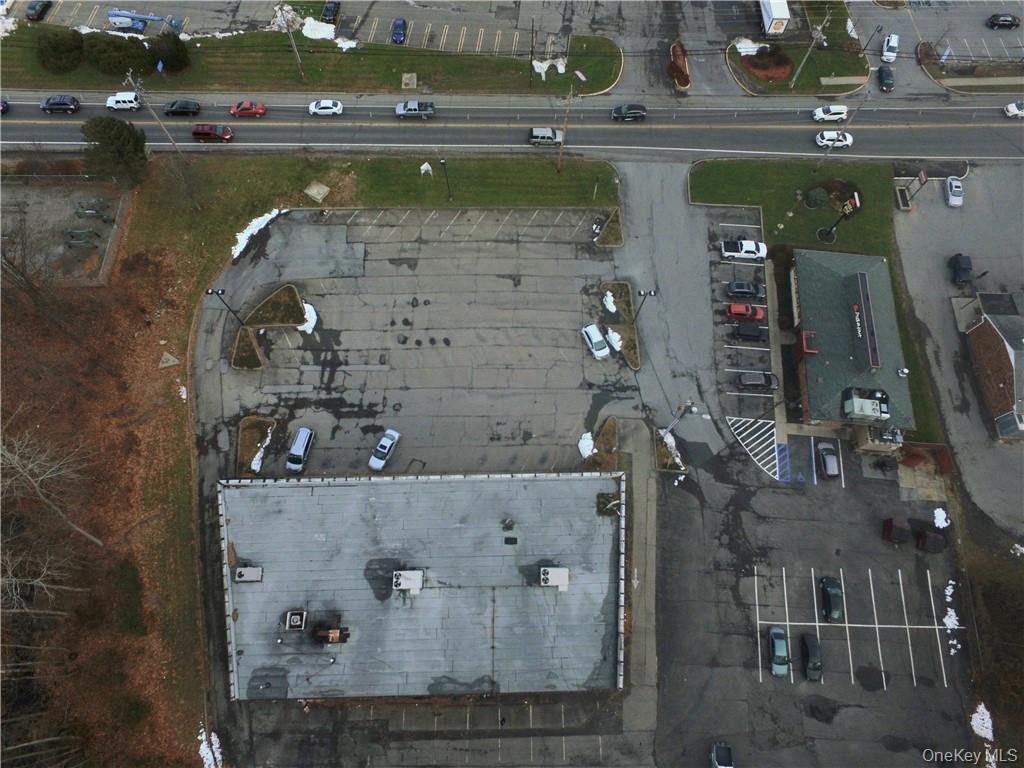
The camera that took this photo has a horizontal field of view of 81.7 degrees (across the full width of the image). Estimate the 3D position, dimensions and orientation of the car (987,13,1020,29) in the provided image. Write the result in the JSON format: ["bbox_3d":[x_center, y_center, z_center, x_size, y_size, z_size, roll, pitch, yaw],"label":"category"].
[{"bbox_3d":[78.849,-58.137,94.729,4.788,1.429,1.816,-3,69,-2],"label":"car"}]

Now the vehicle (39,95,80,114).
[{"bbox_3d":[-65.010,-40.183,84.792,4.927,1.728,1.913,0,69,-1],"label":"vehicle"}]

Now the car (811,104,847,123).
[{"bbox_3d":[46.791,-39.757,86.845,4.595,1.644,1.843,-1,69,-2],"label":"car"}]

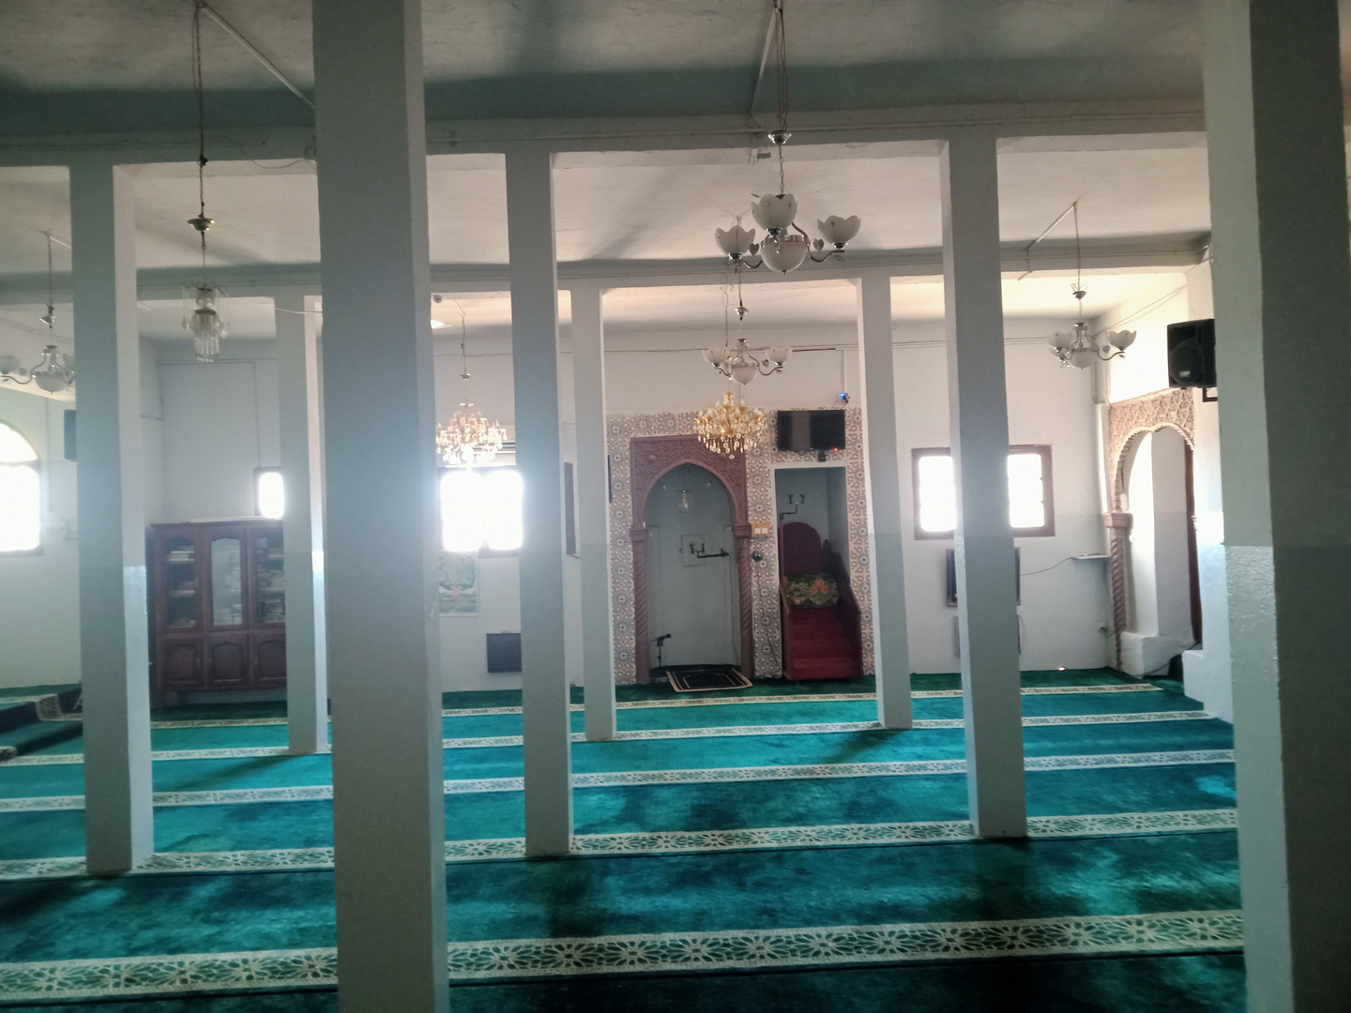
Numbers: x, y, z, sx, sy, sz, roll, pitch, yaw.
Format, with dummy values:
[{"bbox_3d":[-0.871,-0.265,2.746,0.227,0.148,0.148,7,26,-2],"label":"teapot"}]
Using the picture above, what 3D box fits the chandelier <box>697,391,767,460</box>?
[{"bbox_3d":[0.497,-0.716,9.628,0.612,0.603,0.612,-2,-1,-1],"label":"chandelier"}]

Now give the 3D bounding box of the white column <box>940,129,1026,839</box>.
[{"bbox_3d":[1.487,-0.106,5.302,0.222,3.338,0.207,-2,-1,-1],"label":"white column"}]

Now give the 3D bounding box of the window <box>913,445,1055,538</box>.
[{"bbox_3d":[3.067,-0.136,10.914,1.404,0.910,0.105,-2,-1,-1],"label":"window"}]

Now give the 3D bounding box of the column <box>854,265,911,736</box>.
[{"bbox_3d":[1.552,-0.035,8.101,0.207,3.316,0.207,-2,-1,-1],"label":"column"}]

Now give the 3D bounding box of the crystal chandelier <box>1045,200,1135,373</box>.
[{"bbox_3d":[2.591,-1.377,6.854,0.537,1.028,0.537,-2,-1,-1],"label":"crystal chandelier"}]

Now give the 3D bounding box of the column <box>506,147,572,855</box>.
[{"bbox_3d":[-0.652,-0.028,5.271,0.210,3.338,0.213,-2,-1,-1],"label":"column"}]

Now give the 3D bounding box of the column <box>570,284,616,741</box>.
[{"bbox_3d":[-0.604,0.043,8.068,0.207,3.316,0.210,-2,-1,-1],"label":"column"}]

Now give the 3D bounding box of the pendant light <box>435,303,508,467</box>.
[{"bbox_3d":[-1.822,-1.034,9.599,0.649,1.409,0.649,-2,-1,-1],"label":"pendant light"}]

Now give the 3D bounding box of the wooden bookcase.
[{"bbox_3d":[-4.179,1.012,10.402,1.348,1.728,0.450,-2,-1,-1],"label":"wooden bookcase"}]

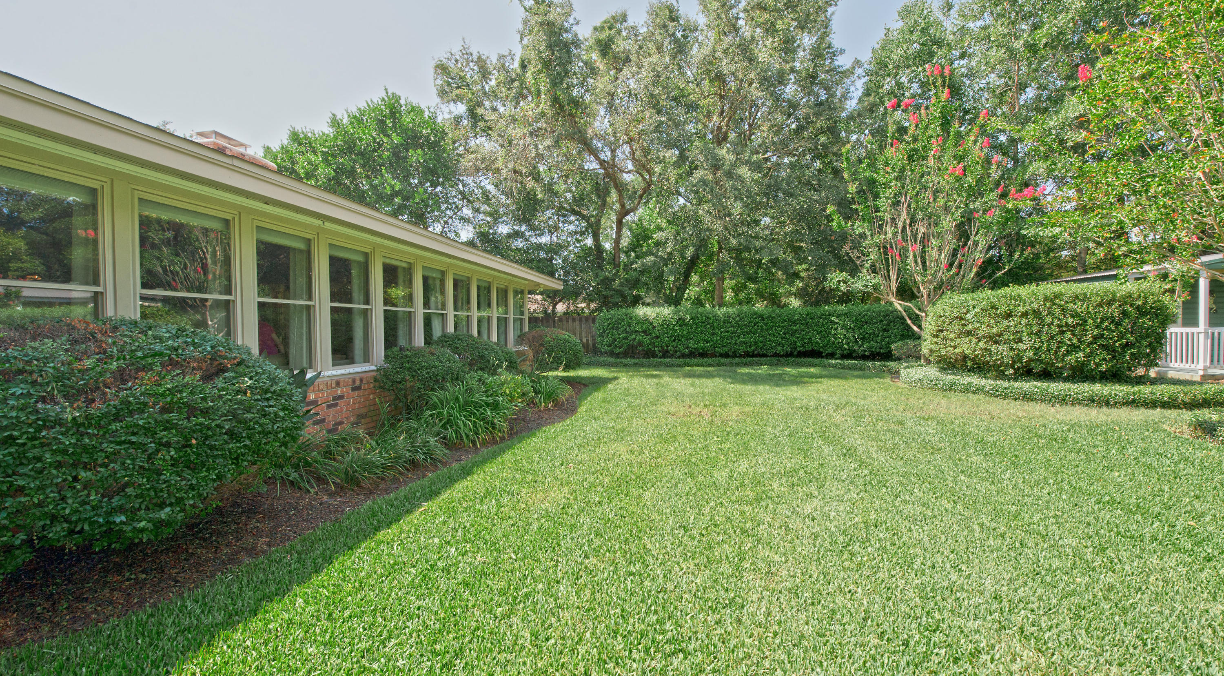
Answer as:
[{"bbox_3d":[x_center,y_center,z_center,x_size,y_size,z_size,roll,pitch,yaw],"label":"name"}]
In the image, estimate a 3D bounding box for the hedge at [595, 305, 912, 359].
[{"bbox_3d":[5.090,-0.096,17.065,11.300,2.050,1.350,-1,1,10],"label":"hedge"}]

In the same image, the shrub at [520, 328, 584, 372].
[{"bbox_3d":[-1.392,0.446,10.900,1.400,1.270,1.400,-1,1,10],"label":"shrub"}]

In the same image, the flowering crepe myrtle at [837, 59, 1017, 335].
[{"bbox_3d":[9.077,-3.402,13.700,4.600,8.600,4.500,-1,1,10],"label":"flowering crepe myrtle"}]

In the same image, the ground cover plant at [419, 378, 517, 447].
[{"bbox_3d":[-1.714,0.821,5.700,1.100,0.680,1.100,-1,1,10],"label":"ground cover plant"}]

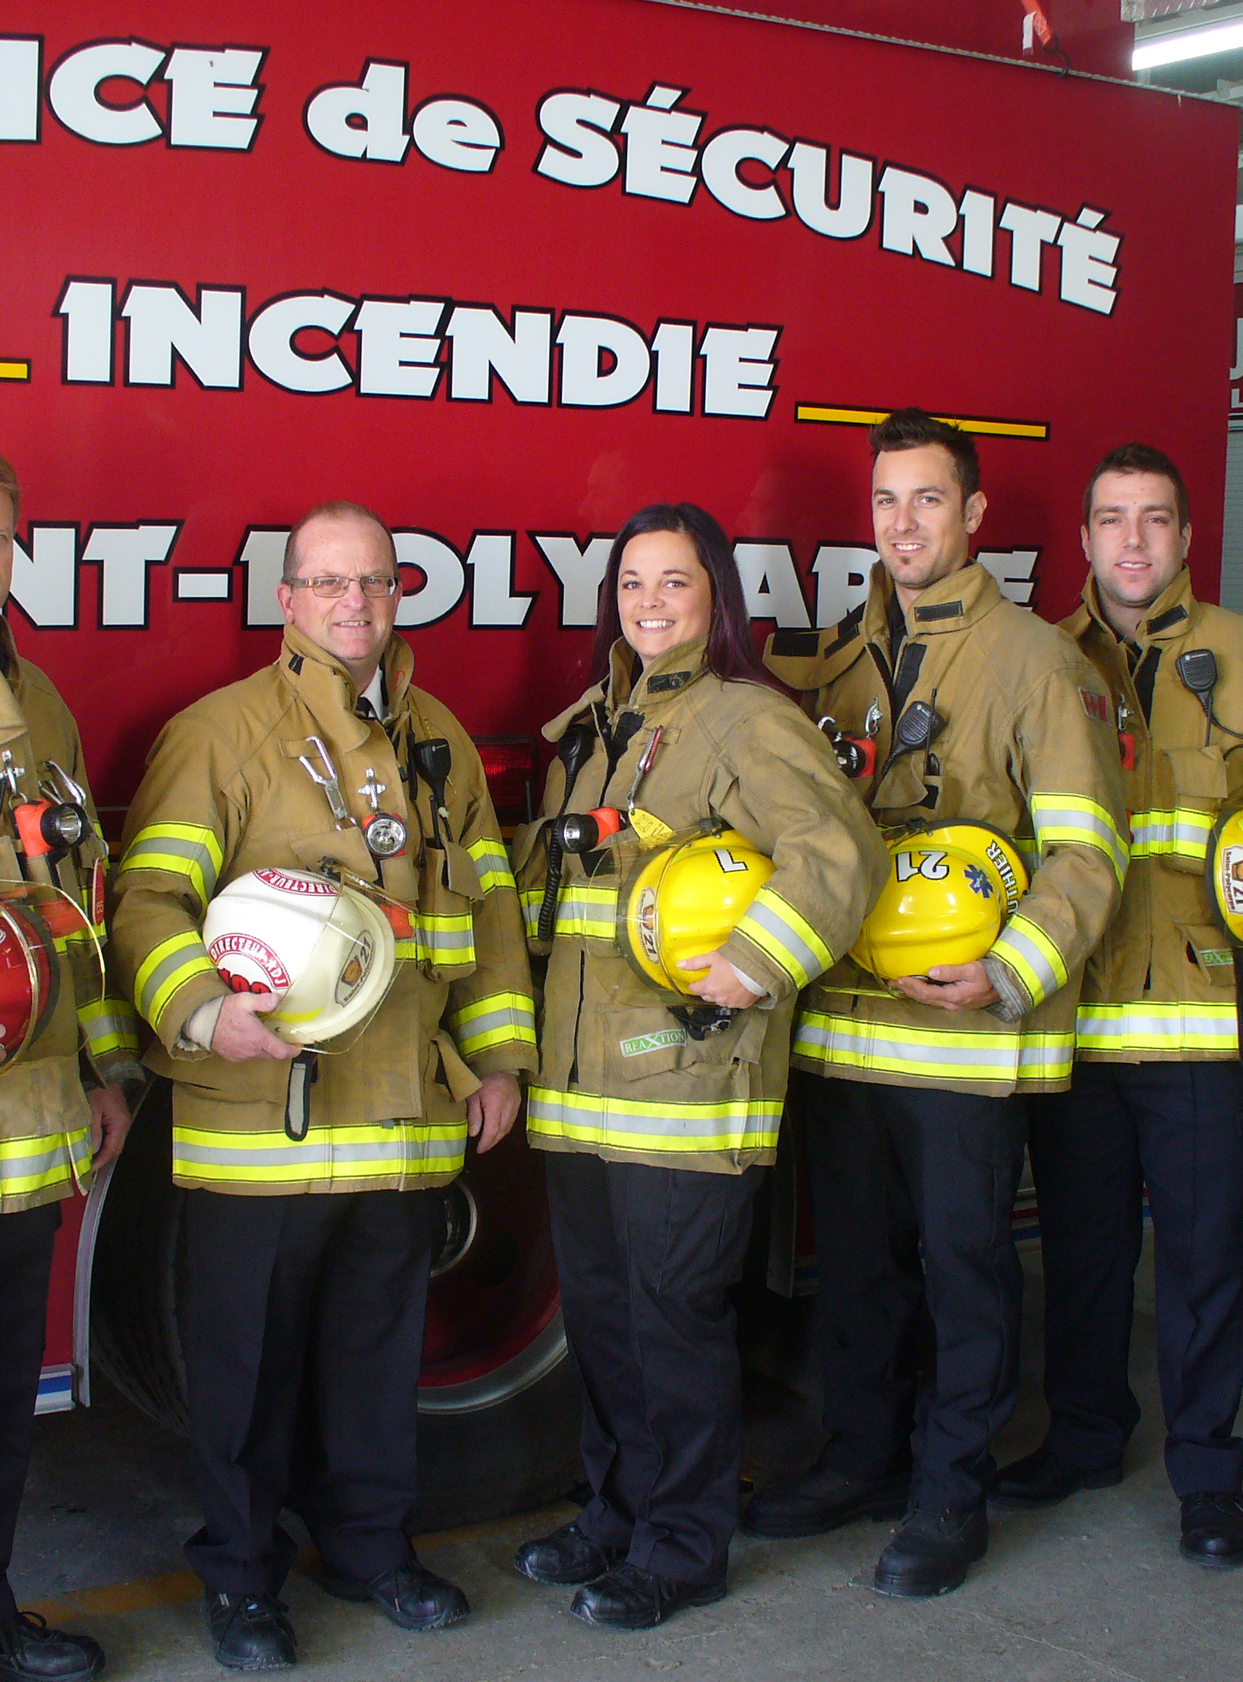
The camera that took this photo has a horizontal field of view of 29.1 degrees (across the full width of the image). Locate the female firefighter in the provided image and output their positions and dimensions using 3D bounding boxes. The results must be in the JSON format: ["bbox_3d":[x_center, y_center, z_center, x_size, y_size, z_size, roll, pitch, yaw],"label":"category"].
[{"bbox_3d":[0.088,0.348,3.731,0.540,1.700,0.430,6,8,39],"label":"female firefighter"}]

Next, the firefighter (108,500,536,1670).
[{"bbox_3d":[-0.457,0.353,3.601,0.640,1.700,0.460,-2,7,-27],"label":"firefighter"}]

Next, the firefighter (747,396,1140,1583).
[{"bbox_3d":[0.495,0.261,3.903,0.600,1.850,0.470,6,8,38],"label":"firefighter"}]

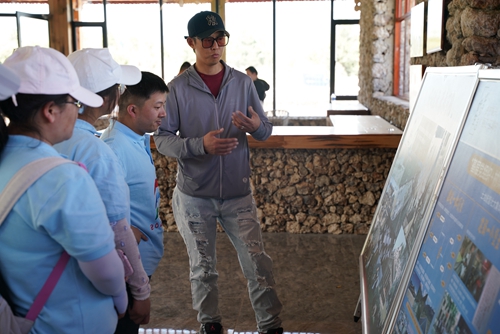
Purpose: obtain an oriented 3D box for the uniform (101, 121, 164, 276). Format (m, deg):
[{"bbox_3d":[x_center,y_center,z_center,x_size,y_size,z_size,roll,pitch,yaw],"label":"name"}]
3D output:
[{"bbox_3d":[-0.490,0.120,2.700,0.300,0.630,0.470,-4,10,-21],"label":"uniform"}]

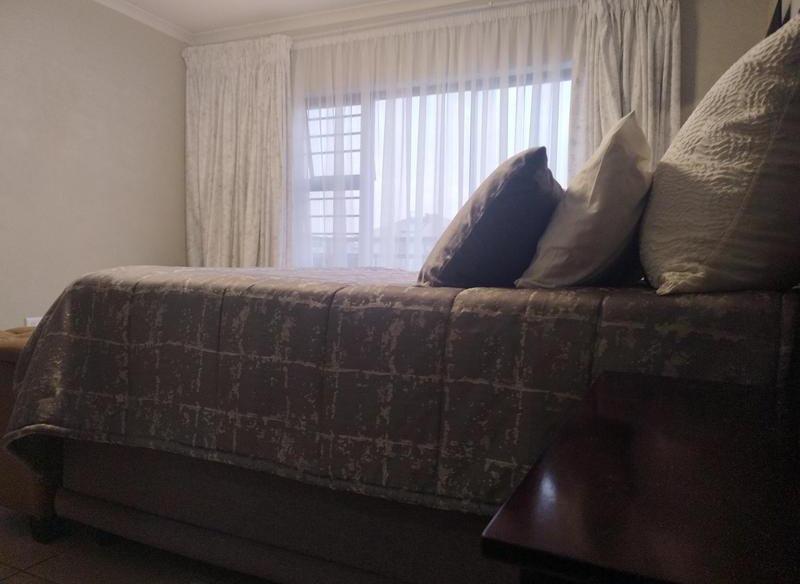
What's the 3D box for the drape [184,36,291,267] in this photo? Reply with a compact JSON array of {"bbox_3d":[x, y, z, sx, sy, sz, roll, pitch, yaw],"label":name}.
[{"bbox_3d":[-1.299,-0.746,4.806,0.980,2.410,0.140,3,4,24],"label":"drape"}]

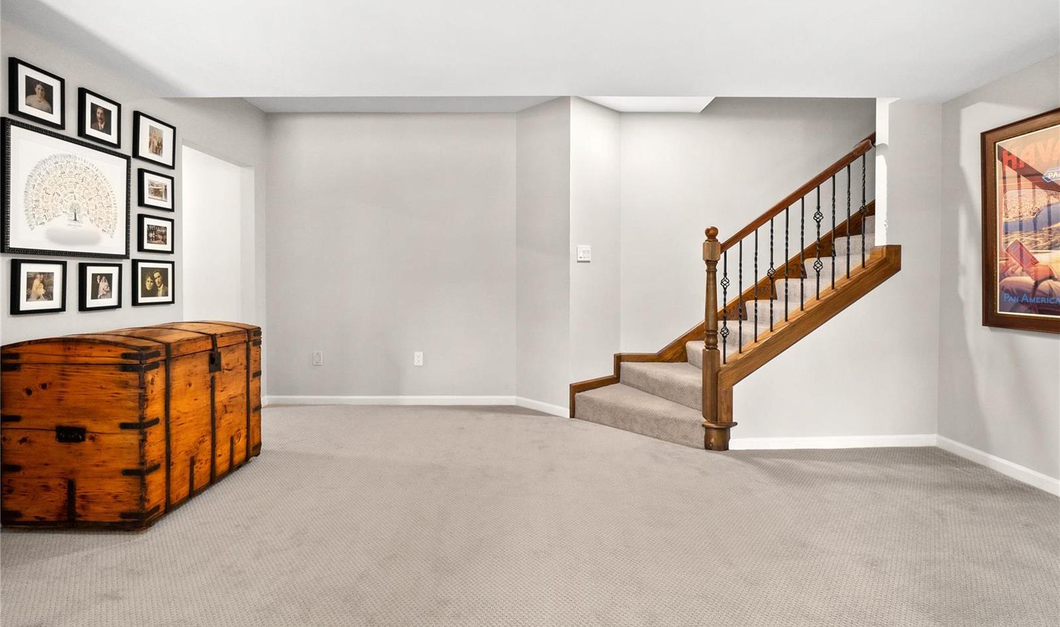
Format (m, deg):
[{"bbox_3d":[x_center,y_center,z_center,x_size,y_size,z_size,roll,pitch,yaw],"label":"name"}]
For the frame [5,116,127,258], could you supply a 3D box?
[{"bbox_3d":[-2.305,-0.582,2.379,0.027,0.591,0.641,0,3,0],"label":"frame"}]

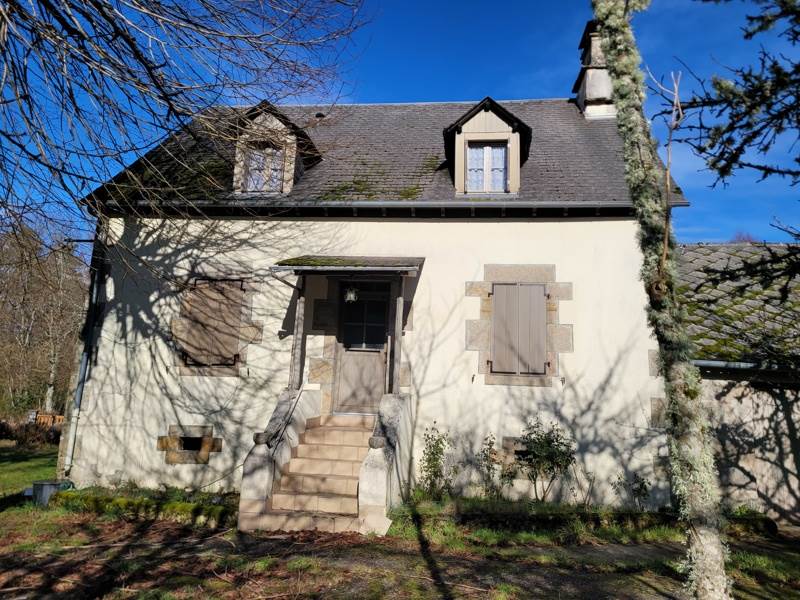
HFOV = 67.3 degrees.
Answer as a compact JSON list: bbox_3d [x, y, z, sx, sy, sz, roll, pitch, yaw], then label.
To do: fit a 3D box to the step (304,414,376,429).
[{"bbox_3d":[-0.839,1.781,8.785,1.024,0.191,0.380,1,-12,6],"label":"step"}]

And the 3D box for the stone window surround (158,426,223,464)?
[{"bbox_3d":[-3.332,2.310,9.593,1.083,0.601,0.150,1,-11,6],"label":"stone window surround"}]

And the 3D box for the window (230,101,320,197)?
[{"bbox_3d":[-2.222,-2.427,10.636,1.300,1.622,1.400,1,-11,6],"label":"window"}]

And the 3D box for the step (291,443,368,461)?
[{"bbox_3d":[-0.847,1.986,7.817,1.060,0.183,0.320,1,-12,6],"label":"step"}]

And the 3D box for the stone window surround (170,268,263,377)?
[{"bbox_3d":[-2.997,0.381,9.924,1.558,1.758,0.150,1,-11,6],"label":"stone window surround"}]

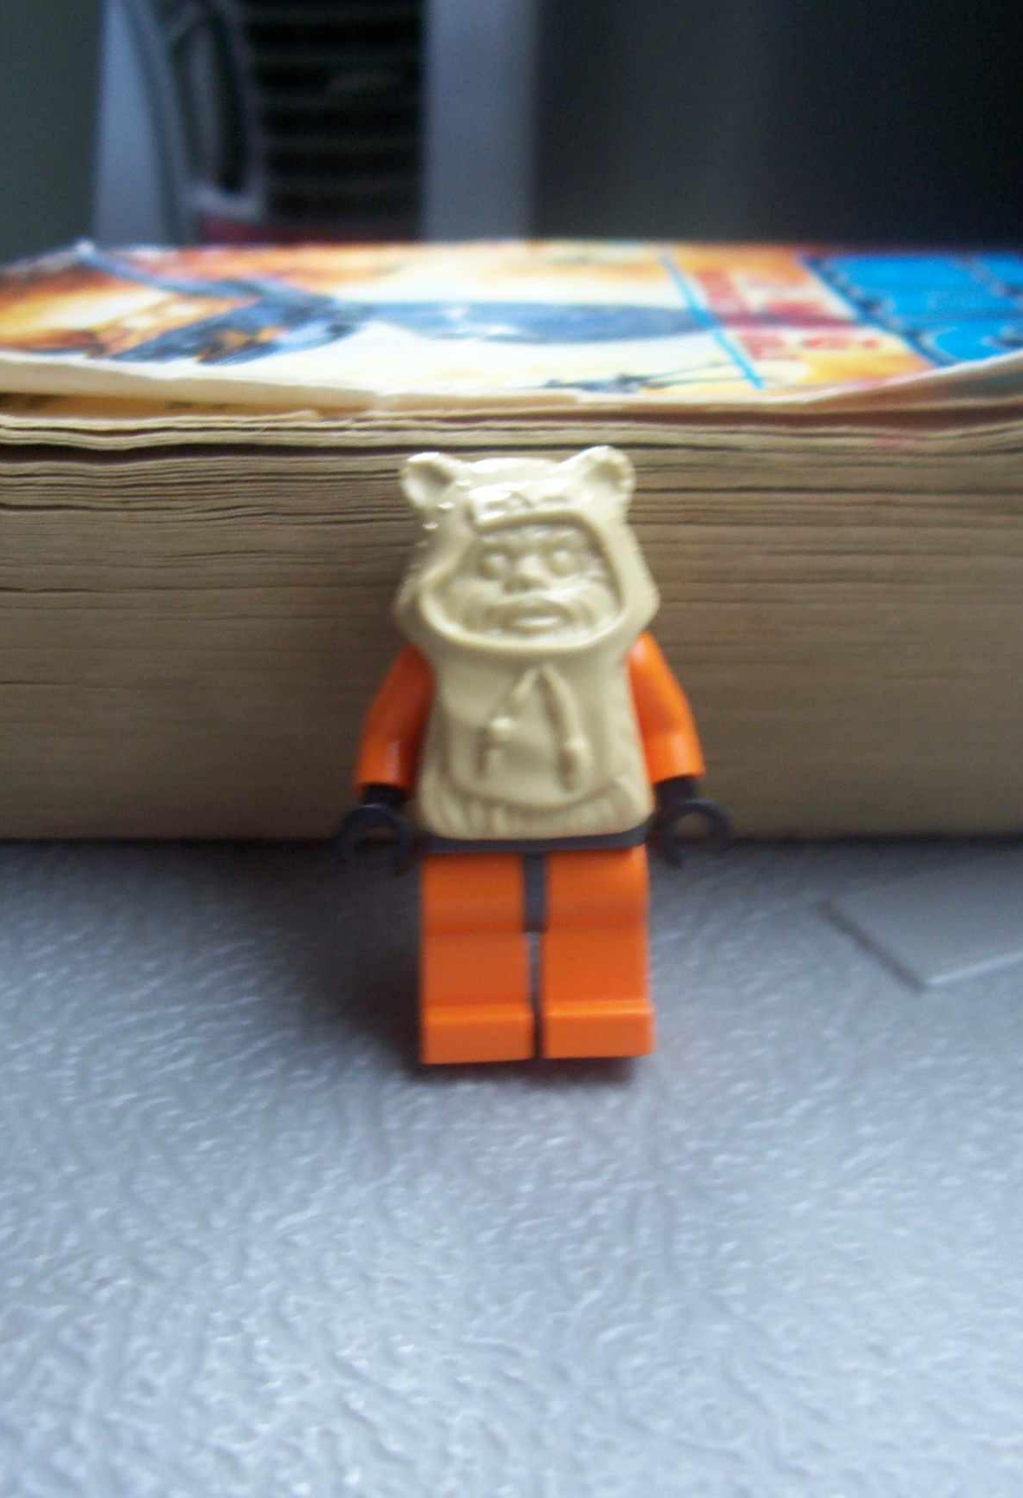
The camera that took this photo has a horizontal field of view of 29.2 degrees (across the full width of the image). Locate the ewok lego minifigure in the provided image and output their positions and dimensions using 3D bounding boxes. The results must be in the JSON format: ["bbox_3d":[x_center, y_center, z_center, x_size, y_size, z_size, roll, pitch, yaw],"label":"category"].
[{"bbox_3d":[0.002,0.000,0.136,0.026,0.042,0.013,-2,9,-3],"label":"ewok lego minifigure"}]

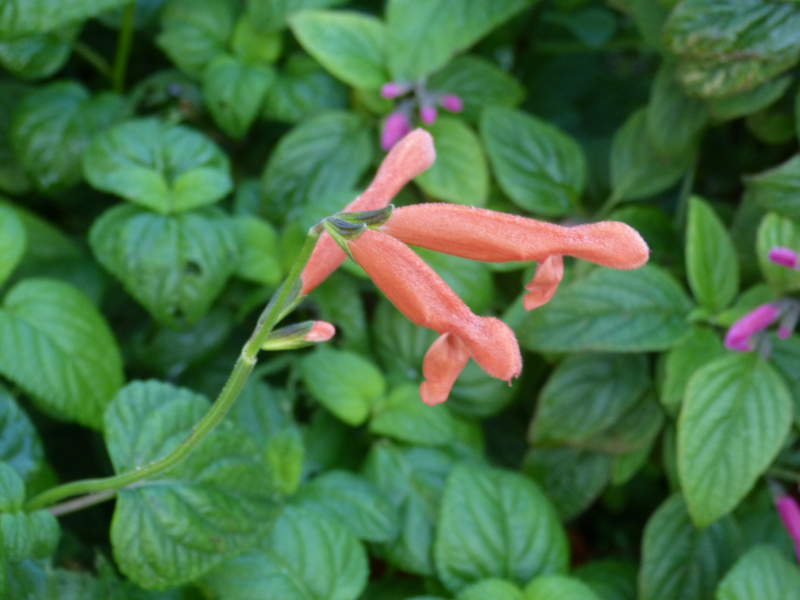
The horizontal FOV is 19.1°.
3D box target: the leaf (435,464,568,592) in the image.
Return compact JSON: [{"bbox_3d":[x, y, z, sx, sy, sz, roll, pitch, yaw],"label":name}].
[{"bbox_3d":[0.024,0.054,0.565,0.032,0.008,0.034,-8,60,-4],"label":"leaf"}]

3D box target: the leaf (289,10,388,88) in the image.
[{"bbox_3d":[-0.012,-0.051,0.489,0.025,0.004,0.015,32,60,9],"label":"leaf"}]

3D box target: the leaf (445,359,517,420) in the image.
[{"bbox_3d":[0.020,0.021,0.600,0.022,0.006,0.019,13,58,8],"label":"leaf"}]

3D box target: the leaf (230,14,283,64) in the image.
[{"bbox_3d":[-0.031,-0.057,0.521,0.011,0.003,0.013,8,60,5],"label":"leaf"}]

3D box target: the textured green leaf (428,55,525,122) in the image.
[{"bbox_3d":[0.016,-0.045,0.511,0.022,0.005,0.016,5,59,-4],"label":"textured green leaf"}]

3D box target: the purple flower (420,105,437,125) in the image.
[{"bbox_3d":[0.007,-0.046,0.585,0.004,0.006,0.005,-1,28,-3],"label":"purple flower"}]

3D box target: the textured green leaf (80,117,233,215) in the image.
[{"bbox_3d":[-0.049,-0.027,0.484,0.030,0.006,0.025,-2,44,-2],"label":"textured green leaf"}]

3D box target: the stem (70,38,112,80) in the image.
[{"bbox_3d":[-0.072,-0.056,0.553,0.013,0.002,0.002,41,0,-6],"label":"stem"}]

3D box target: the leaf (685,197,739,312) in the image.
[{"bbox_3d":[0.076,-0.011,0.580,0.013,0.005,0.030,-13,69,11],"label":"leaf"}]

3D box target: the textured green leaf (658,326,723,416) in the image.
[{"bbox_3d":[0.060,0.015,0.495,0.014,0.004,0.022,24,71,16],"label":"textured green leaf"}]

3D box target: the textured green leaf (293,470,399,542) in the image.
[{"bbox_3d":[-0.014,0.050,0.580,0.028,0.006,0.021,25,54,12],"label":"textured green leaf"}]

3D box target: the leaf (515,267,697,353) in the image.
[{"bbox_3d":[0.043,0.002,0.495,0.037,0.005,0.020,-9,60,-5],"label":"leaf"}]

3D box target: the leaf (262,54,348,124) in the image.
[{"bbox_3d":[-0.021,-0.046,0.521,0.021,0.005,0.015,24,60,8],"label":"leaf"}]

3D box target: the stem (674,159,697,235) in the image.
[{"bbox_3d":[0.064,-0.023,0.532,0.002,0.018,0.002,11,12,2],"label":"stem"}]

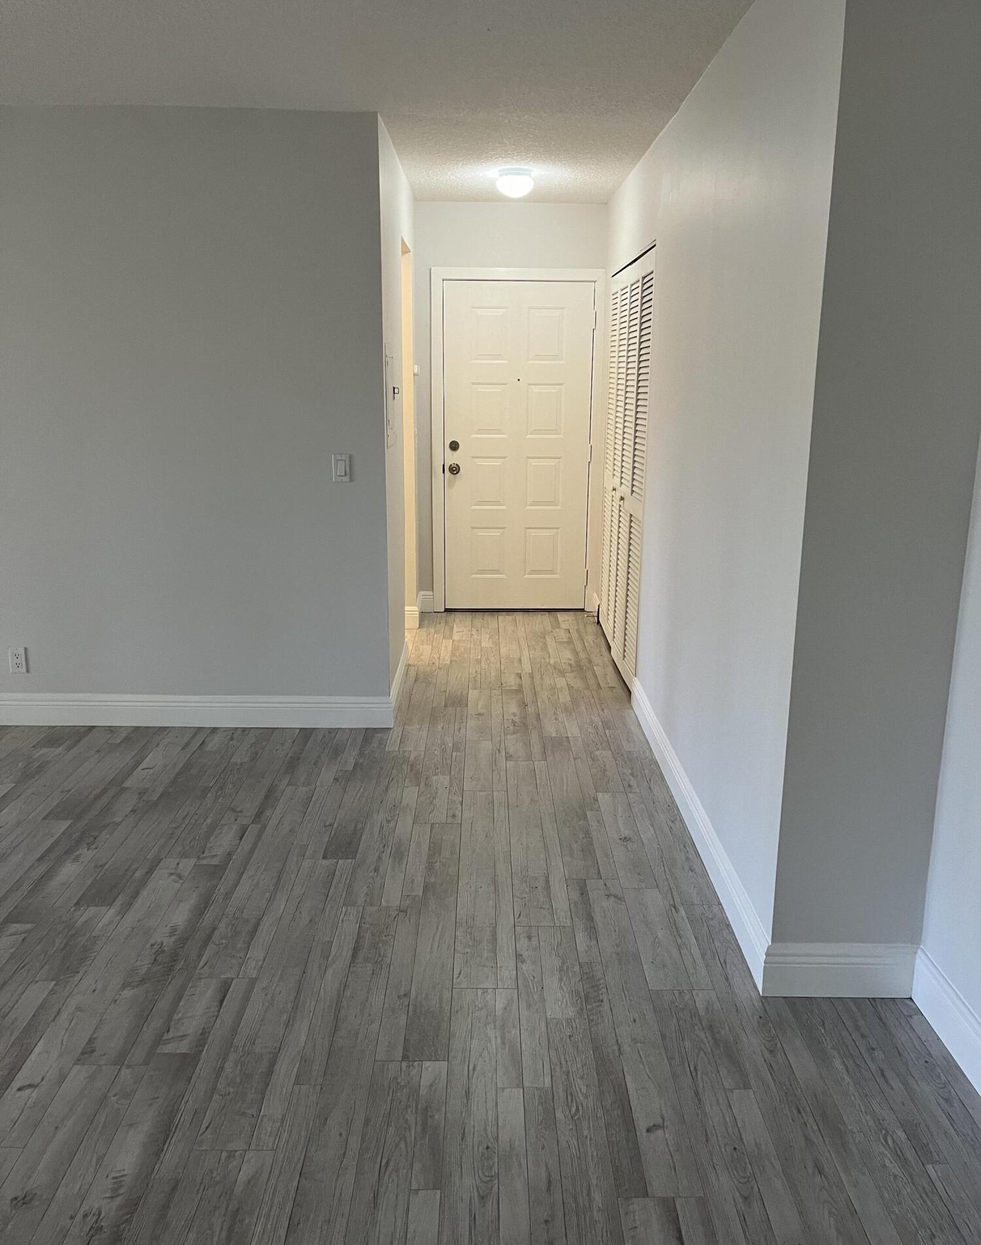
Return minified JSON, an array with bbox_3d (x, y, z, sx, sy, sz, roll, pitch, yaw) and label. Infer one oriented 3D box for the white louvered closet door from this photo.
[{"bbox_3d":[0.687,-0.782,5.080,0.039,1.990,1.497,0,14,0],"label":"white louvered closet door"}]

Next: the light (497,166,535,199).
[{"bbox_3d":[0.123,-2.143,4.814,0.187,0.121,0.187,0,14,0],"label":"light"}]

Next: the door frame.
[{"bbox_3d":[0.165,-1.090,6.119,1.045,2.095,0.118,0,14,0],"label":"door frame"}]

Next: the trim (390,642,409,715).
[{"bbox_3d":[-0.427,0.280,4.714,0.018,0.140,0.896,0,14,0],"label":"trim"}]

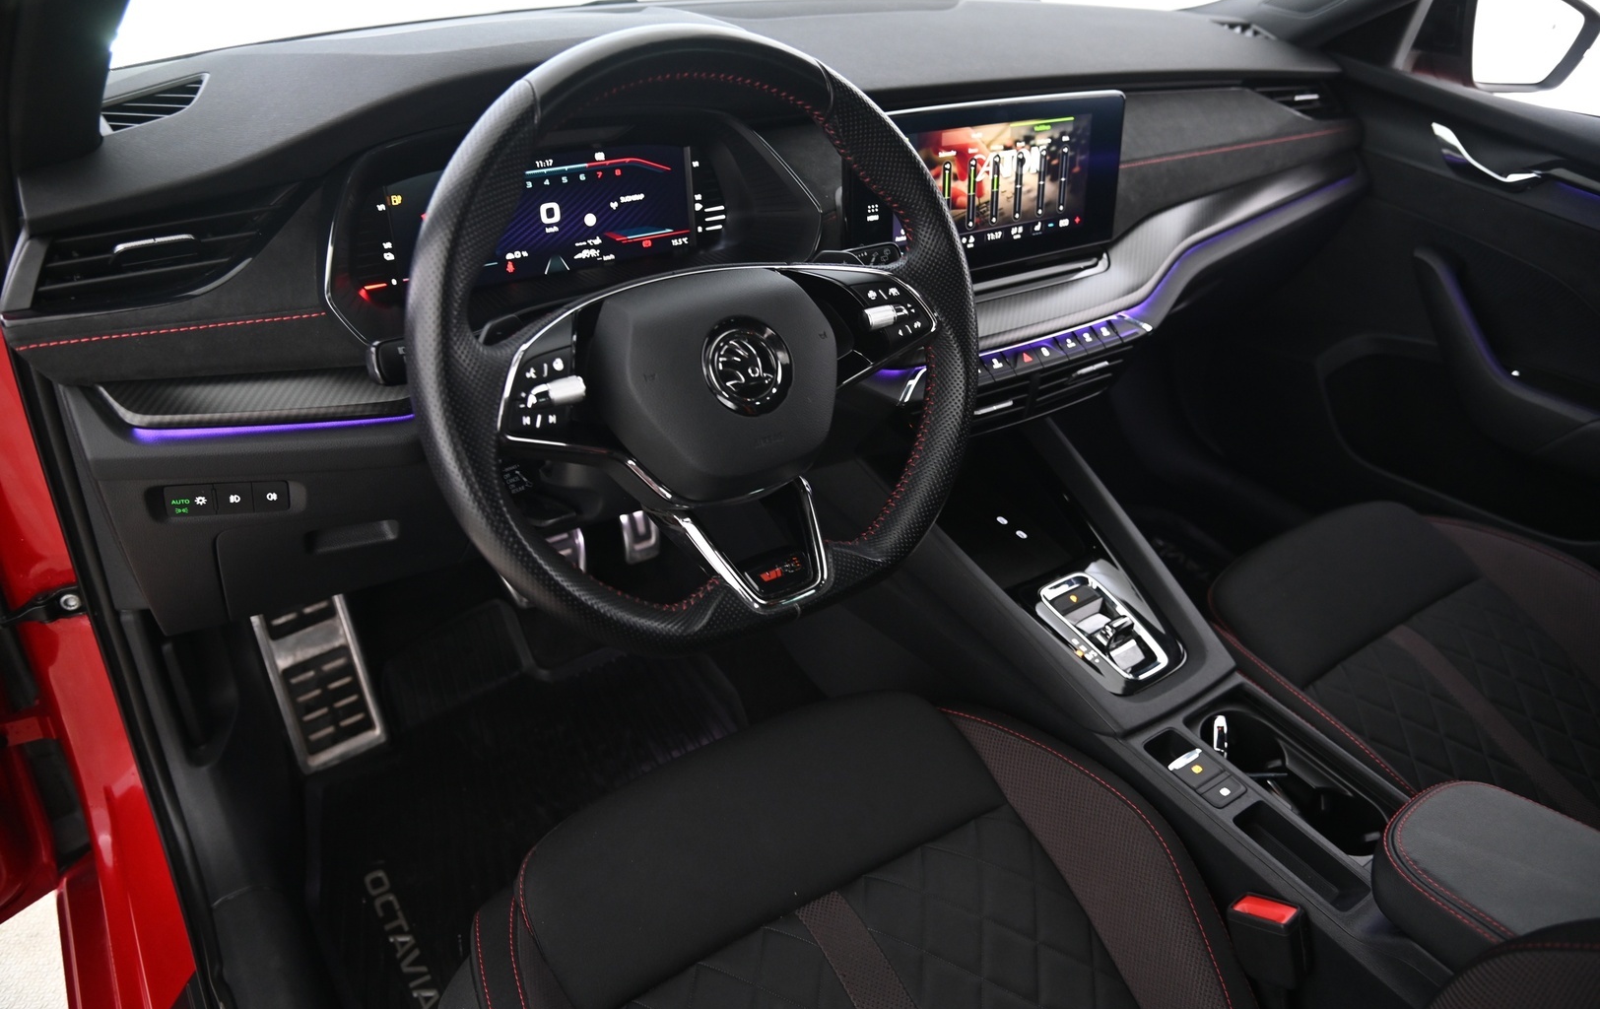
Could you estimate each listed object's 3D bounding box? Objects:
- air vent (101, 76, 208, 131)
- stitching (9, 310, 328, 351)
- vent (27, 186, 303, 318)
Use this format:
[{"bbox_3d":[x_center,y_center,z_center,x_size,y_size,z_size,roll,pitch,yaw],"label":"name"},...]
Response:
[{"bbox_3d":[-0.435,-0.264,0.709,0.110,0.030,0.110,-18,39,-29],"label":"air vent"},{"bbox_3d":[-0.416,-0.119,0.716,0.187,0.012,0.012,-18,39,-29],"label":"stitching"},{"bbox_3d":[-0.417,-0.174,0.710,0.180,0.078,0.048,-18,34,-29],"label":"vent"}]

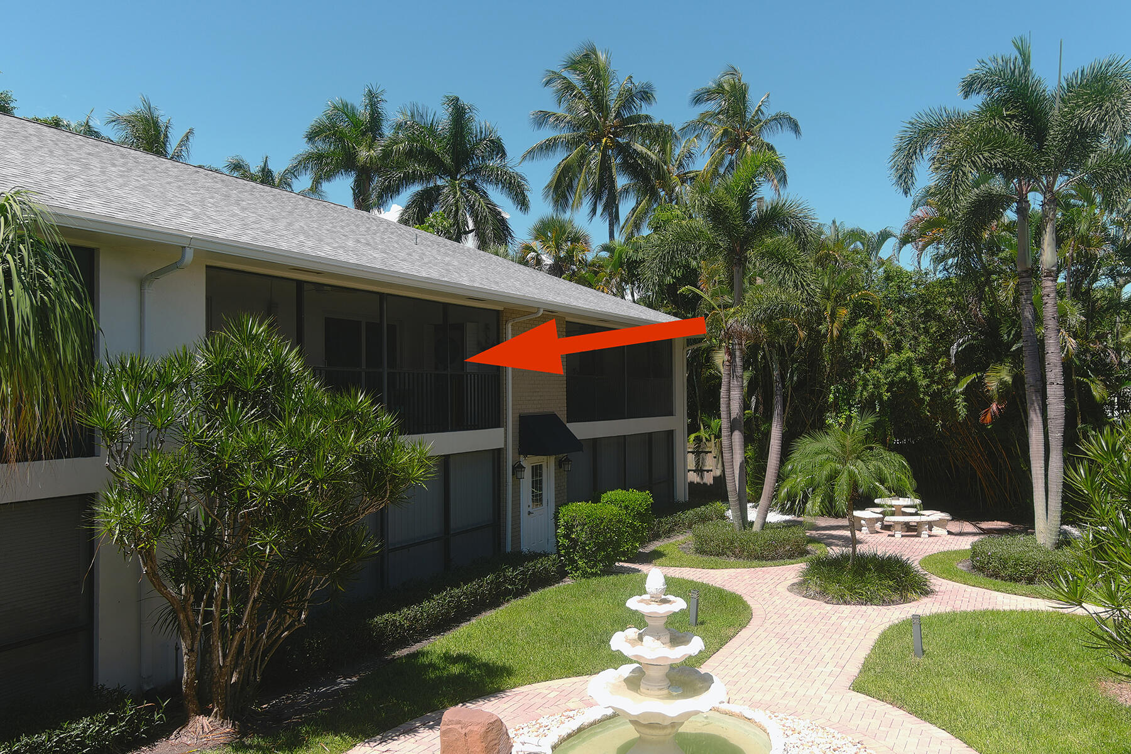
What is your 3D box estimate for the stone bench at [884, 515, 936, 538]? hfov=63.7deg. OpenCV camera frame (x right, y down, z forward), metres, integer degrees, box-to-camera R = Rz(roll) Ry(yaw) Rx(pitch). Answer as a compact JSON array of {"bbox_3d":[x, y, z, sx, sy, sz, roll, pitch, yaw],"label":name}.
[{"bbox_3d":[8.170,3.559,21.503,1.220,0.440,0.480,0,-1,2],"label":"stone bench"}]

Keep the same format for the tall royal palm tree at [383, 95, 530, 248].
[{"bbox_3d":[-4.800,-4.138,40.066,6.500,16.400,6.400,0,-1,0],"label":"tall royal palm tree"}]

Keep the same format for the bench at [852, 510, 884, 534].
[{"bbox_3d":[7.380,3.585,22.299,0.500,0.430,1.150,0,-1,-6],"label":"bench"}]

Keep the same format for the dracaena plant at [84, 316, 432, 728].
[{"bbox_3d":[-3.300,1.491,9.829,3.600,4.250,3.300,0,-1,0],"label":"dracaena plant"}]

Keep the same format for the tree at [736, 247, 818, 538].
[{"bbox_3d":[4.500,0.377,19.597,1.800,6.750,1.900,0,-1,0],"label":"tree"}]

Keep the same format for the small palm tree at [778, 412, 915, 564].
[{"bbox_3d":[4.970,2.170,16.170,2.400,3.080,2.350,0,-1,0],"label":"small palm tree"}]

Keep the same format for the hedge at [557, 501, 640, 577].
[{"bbox_3d":[0.540,3.097,17.356,1.150,1.260,1.200,0,-1,27],"label":"hedge"}]

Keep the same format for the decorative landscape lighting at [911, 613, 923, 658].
[{"bbox_3d":[4.550,3.364,11.804,0.090,0.560,0.090,-5,-1,27],"label":"decorative landscape lighting"}]

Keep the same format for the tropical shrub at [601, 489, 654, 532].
[{"bbox_3d":[1.270,3.060,18.900,1.050,1.300,1.050,0,-1,27],"label":"tropical shrub"}]

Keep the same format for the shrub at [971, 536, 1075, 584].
[{"bbox_3d":[8.949,3.492,17.447,2.200,0.460,2.700,0,-1,27],"label":"shrub"}]

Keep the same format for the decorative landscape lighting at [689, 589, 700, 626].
[{"bbox_3d":[1.900,3.401,13.404,0.090,0.530,0.090,2,-1,27],"label":"decorative landscape lighting"}]

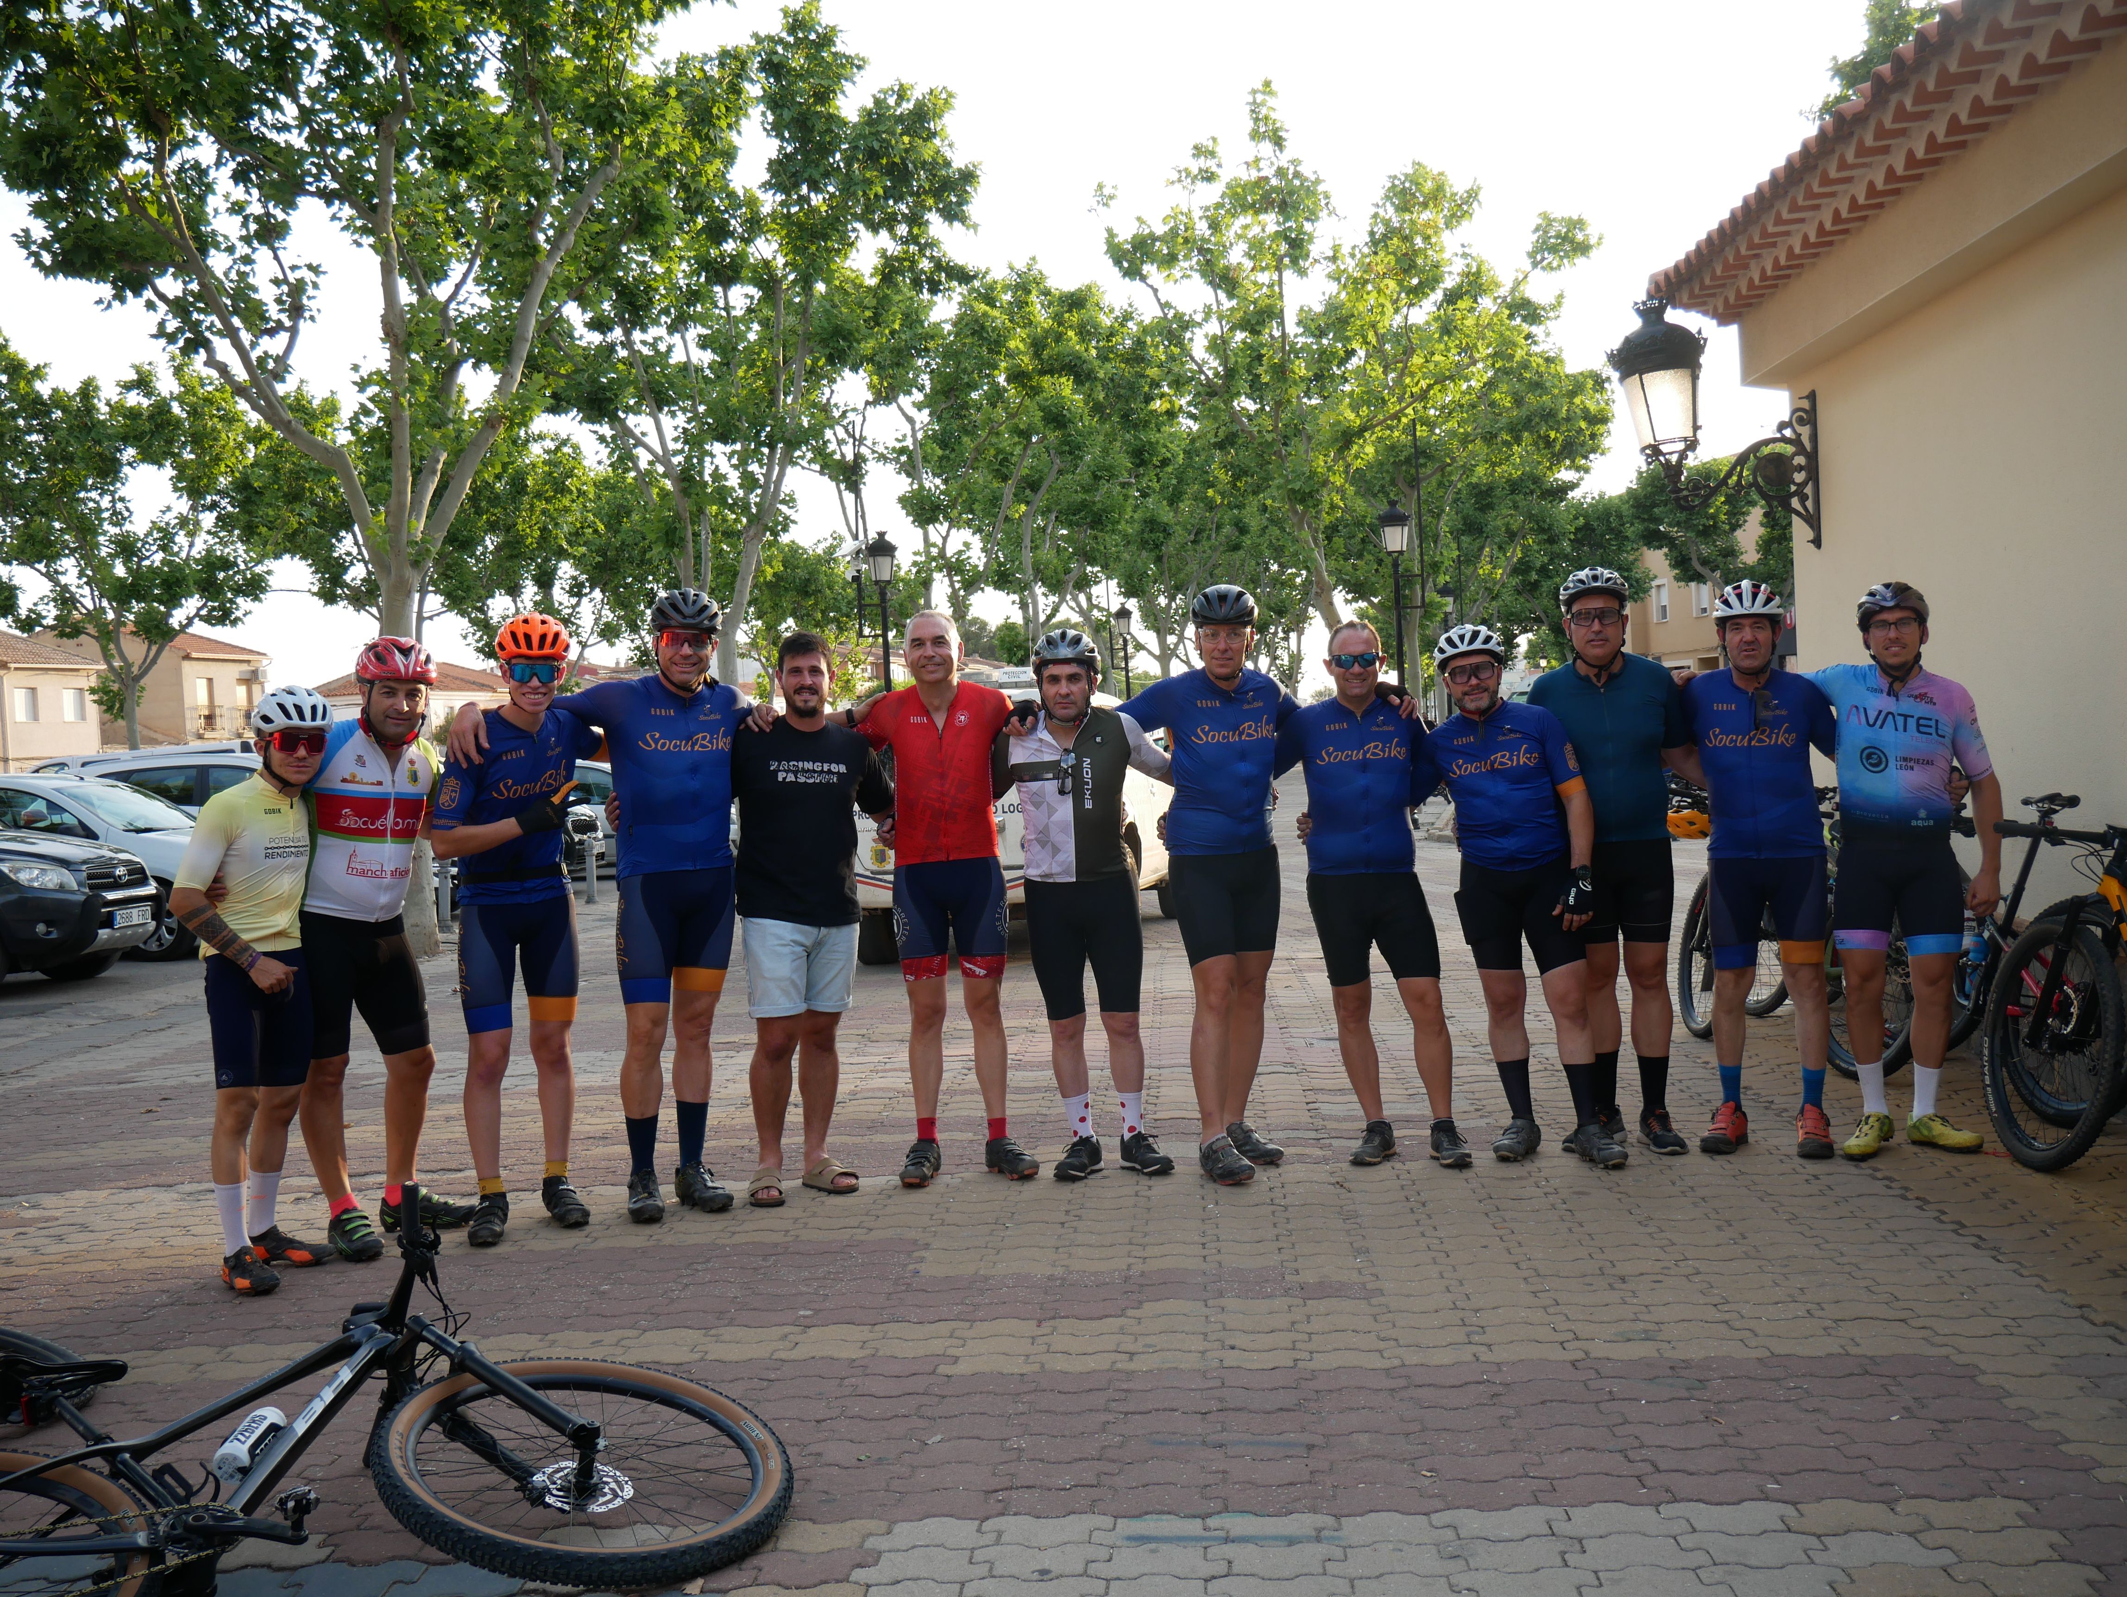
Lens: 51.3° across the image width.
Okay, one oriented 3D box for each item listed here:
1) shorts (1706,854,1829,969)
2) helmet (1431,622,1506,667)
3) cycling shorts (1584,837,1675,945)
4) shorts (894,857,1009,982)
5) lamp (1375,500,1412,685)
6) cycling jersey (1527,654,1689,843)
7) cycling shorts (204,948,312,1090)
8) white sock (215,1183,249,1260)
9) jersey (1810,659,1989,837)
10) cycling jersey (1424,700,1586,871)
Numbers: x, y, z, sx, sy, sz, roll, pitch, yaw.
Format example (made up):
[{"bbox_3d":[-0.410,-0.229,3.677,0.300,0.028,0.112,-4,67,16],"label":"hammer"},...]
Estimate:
[{"bbox_3d":[2.197,0.342,6.909,0.390,0.410,0.270,-2,2,15],"label":"shorts"},{"bbox_3d":[1.293,-0.485,7.058,0.220,0.160,0.275,-7,1,9],"label":"helmet"},{"bbox_3d":[1.826,0.293,7.226,0.355,0.385,0.260,-2,0,12],"label":"cycling shorts"},{"bbox_3d":[-0.356,0.375,7.029,0.380,0.430,0.270,-3,2,-3],"label":"shorts"},{"bbox_3d":[4.715,-1.845,31.054,0.470,4.600,0.470,-2,1,18],"label":"lamp"},{"bbox_3d":[1.810,-0.166,7.380,0.560,0.625,0.300,-2,1,12],"label":"cycling jersey"},{"bbox_3d":[-2.203,0.597,6.048,0.295,0.400,0.245,-2,0,-29],"label":"cycling shorts"},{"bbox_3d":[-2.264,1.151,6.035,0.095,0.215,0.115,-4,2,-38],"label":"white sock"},{"bbox_3d":[2.563,-0.149,6.832,0.620,0.570,0.300,-2,2,17],"label":"jersey"},{"bbox_3d":[1.440,-0.043,7.220,0.530,0.560,0.310,-2,1,17],"label":"cycling jersey"}]

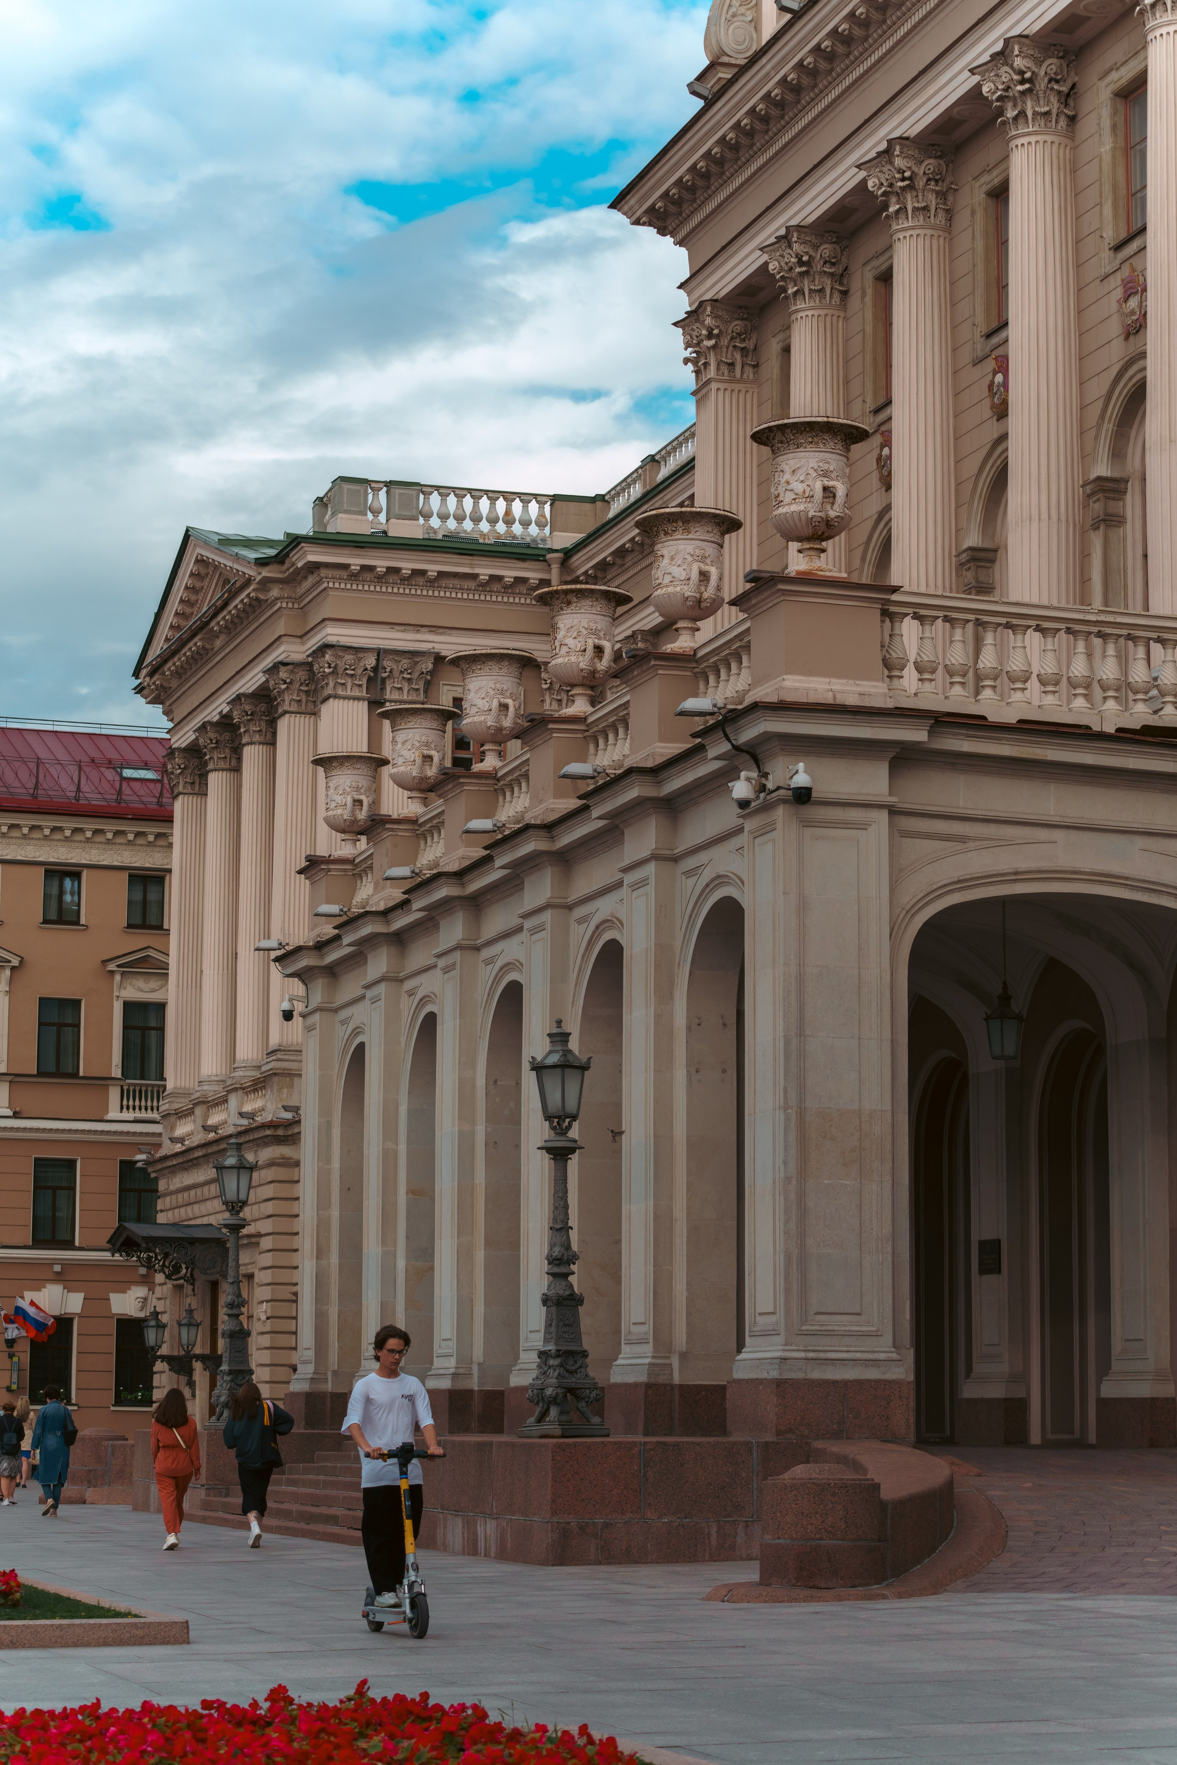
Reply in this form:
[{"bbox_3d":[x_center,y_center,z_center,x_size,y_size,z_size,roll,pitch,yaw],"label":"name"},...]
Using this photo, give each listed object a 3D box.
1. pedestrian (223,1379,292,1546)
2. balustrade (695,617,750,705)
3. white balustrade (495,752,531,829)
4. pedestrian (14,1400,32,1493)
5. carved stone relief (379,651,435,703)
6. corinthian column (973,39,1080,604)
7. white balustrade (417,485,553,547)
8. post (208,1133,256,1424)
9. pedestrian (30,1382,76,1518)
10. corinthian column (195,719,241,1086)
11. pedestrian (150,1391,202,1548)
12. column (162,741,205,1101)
[{"bbox_3d":[-3.357,5.964,38.183,0.660,1.670,0.500,2,-8,-13],"label":"pedestrian"},{"bbox_3d":[1.733,-2.023,38.677,0.400,1.200,2.800,3,-9,-17],"label":"balustrade"},{"bbox_3d":[-0.643,-1.079,46.454,0.380,1.050,2.700,3,-8,-17],"label":"white balustrade"},{"bbox_3d":[-10.454,10.363,69.000,0.480,1.670,0.420,2,-8,-12],"label":"pedestrian"},{"bbox_3d":[-4.250,-4.821,88.168,1.400,1.280,0.500,3,-9,-17],"label":"carved stone relief"},{"bbox_3d":[5.372,-5.745,45.783,1.050,9.200,1.080,3,-9,-17],"label":"corinthian column"},{"bbox_3d":[-2.334,-8.248,84.054,3.100,1.300,0.420,3,-9,-17],"label":"white balustrade"},{"bbox_3d":[-4.936,5.578,52.410,0.740,4.180,0.740,3,-8,-17],"label":"post"},{"bbox_3d":[-7.231,7.691,50.425,0.550,1.743,0.450,2,-8,-12],"label":"pedestrian"},{"bbox_3d":[-9.597,0.708,97.606,1.220,9.650,1.220,3,-9,-17],"label":"corinthian column"},{"bbox_3d":[-4.247,6.059,38.518,0.500,1.641,0.450,2,-8,-13],"label":"pedestrian"},{"bbox_3d":[-10.605,1.184,99.041,1.080,9.600,1.080,3,-8,-17],"label":"column"}]

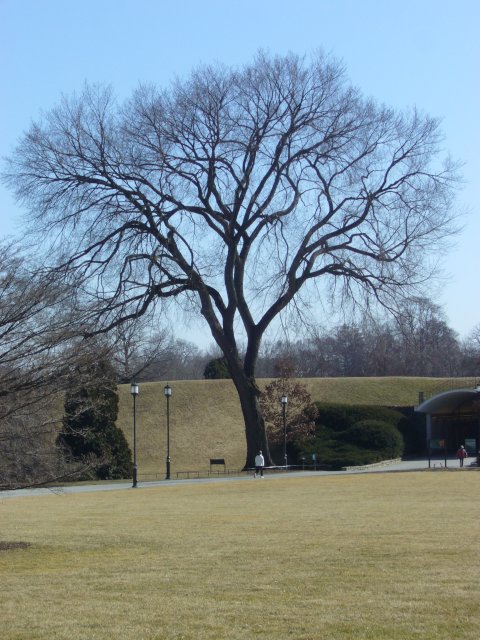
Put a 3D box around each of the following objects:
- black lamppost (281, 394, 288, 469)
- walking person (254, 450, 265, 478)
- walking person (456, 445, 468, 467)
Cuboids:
[{"bbox_3d":[3.176,7.883,126.000,0.440,5.330,0.440,0,-3,0],"label":"black lamppost"},{"bbox_3d":[1.186,8.684,108.000,0.600,1.730,0.550,3,-5,-44],"label":"walking person"},{"bbox_3d":[16.997,10.404,137.000,0.650,1.680,0.420,-1,-3,9],"label":"walking person"}]

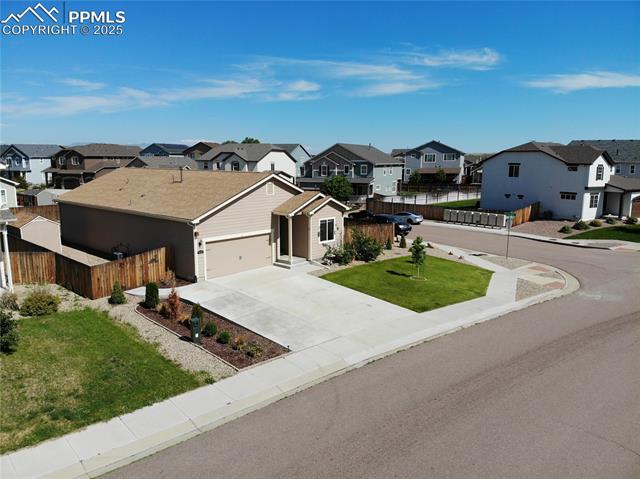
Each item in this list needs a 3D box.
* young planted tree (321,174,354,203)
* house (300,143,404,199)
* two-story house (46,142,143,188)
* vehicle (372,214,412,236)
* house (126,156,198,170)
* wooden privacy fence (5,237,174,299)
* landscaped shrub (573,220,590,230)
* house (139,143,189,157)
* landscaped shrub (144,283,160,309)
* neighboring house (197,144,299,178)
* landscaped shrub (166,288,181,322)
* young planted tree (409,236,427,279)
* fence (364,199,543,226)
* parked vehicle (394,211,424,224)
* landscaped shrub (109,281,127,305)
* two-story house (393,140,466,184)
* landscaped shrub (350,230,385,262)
[{"bbox_3d":[2.286,-6.612,60.382,4.000,4.300,4.000,0,10,0],"label":"young planted tree"},{"bbox_3d":[6.577,-13.289,86.014,14.200,9.300,14.000,7,12,31],"label":"house"},{"bbox_3d":[-48.017,-15.548,93.530,13.500,8.800,13.500,7,12,32],"label":"two-story house"},{"bbox_3d":[7.038,-1.489,44.462,1.900,1.700,4.700,-6,12,-31],"label":"vehicle"},{"bbox_3d":[-24.095,-10.092,70.515,12.000,5.800,11.500,9,13,39],"label":"house"},{"bbox_3d":[-14.995,1.403,26.953,13.000,1.850,7.200,9,13,40],"label":"wooden privacy fence"},{"bbox_3d":[28.269,-1.504,48.339,1.600,0.920,1.750,9,13,40],"label":"landscaped shrub"},{"bbox_3d":[-41.510,-21.185,120.150,11.500,8.600,12.000,7,12,32],"label":"house"},{"bbox_3d":[-7.991,2.656,21.393,0.750,1.200,0.750,9,13,40],"label":"landscaped shrub"},{"bbox_3d":[-12.881,-13.343,82.746,15.000,8.400,11.500,8,13,36],"label":"neighboring house"},{"bbox_3d":[-6.621,2.890,20.031,0.580,1.350,0.580,1,10,0],"label":"landscaped shrub"},{"bbox_3d":[6.018,1.161,26.821,1.100,2.600,1.100,9,13,40],"label":"young planted tree"},{"bbox_3d":[17.039,-4.100,58.521,19.800,1.750,9.300,10,14,42],"label":"fence"},{"bbox_3d":[9.887,-2.775,52.563,1.850,1.460,4.700,-8,13,-38],"label":"parked vehicle"},{"bbox_3d":[-10.069,2.605,22.300,0.850,1.120,0.850,9,13,40],"label":"landscaped shrub"},{"bbox_3d":[22.452,-15.640,89.763,12.300,8.600,11.000,4,11,21],"label":"two-story house"},{"bbox_3d":[3.472,0.413,31.695,2.200,2.000,2.000,1,10,0],"label":"landscaped shrub"}]

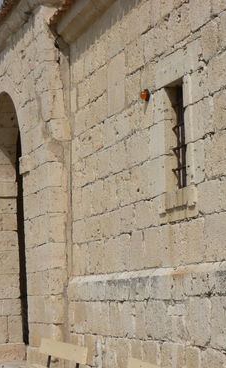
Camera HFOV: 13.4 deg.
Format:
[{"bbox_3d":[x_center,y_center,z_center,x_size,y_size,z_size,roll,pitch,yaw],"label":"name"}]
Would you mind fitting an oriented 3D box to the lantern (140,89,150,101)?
[{"bbox_3d":[0.388,-1.071,11.534,0.085,0.130,0.120,1,-7,-19],"label":"lantern"}]

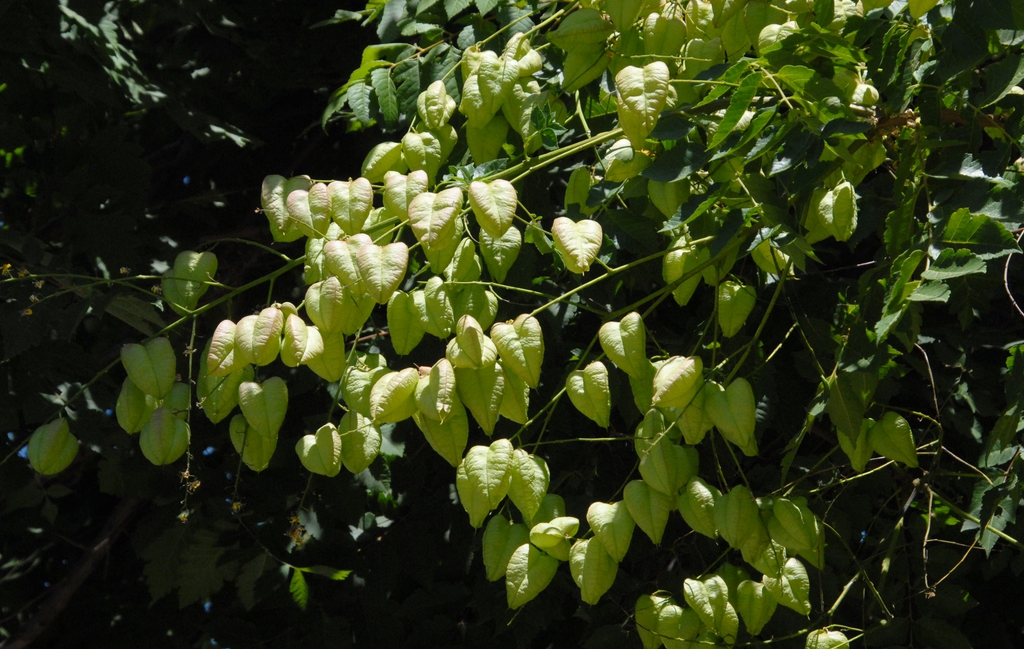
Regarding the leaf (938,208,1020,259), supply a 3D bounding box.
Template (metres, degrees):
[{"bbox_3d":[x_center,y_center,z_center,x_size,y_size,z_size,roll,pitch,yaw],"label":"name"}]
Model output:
[{"bbox_3d":[0.339,-0.066,2.620,0.061,0.032,0.017,6,-5,0],"label":"leaf"}]

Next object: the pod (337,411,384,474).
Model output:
[{"bbox_3d":[-0.109,0.085,2.600,0.032,0.046,0.032,3,-5,0],"label":"pod"}]

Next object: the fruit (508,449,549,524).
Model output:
[{"bbox_3d":[0.011,0.117,2.600,0.032,0.052,0.031,0,-5,0],"label":"fruit"}]

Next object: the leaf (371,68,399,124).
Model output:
[{"bbox_3d":[-0.091,-0.163,2.580,0.019,0.039,0.009,-3,-7,0],"label":"leaf"}]

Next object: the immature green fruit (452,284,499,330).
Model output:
[{"bbox_3d":[-0.026,-0.008,2.530,0.032,0.041,0.032,3,-7,0],"label":"immature green fruit"}]

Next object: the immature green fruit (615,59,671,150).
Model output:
[{"bbox_3d":[0.092,-0.154,2.540,0.038,0.061,0.035,3,-5,0],"label":"immature green fruit"}]

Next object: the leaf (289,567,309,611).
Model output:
[{"bbox_3d":[-0.151,0.188,2.560,0.013,0.030,0.006,-7,-7,0],"label":"leaf"}]

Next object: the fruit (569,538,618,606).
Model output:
[{"bbox_3d":[0.059,0.177,2.600,0.034,0.049,0.032,2,-5,0],"label":"fruit"}]

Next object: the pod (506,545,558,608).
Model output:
[{"bbox_3d":[0.015,0.178,2.550,0.034,0.046,0.032,23,-5,0],"label":"pod"}]

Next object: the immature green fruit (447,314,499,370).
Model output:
[{"bbox_3d":[-0.028,0.013,2.570,0.035,0.045,0.034,-13,-29,0],"label":"immature green fruit"}]

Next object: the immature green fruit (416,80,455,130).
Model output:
[{"bbox_3d":[-0.055,-0.159,2.620,0.029,0.038,0.030,3,-5,0],"label":"immature green fruit"}]

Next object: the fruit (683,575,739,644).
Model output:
[{"bbox_3d":[0.141,0.202,2.560,0.035,0.047,0.033,-11,-5,0],"label":"fruit"}]

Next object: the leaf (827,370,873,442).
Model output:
[{"bbox_3d":[0.238,0.058,2.570,0.026,0.051,0.011,-16,-5,0],"label":"leaf"}]

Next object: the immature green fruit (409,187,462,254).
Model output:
[{"bbox_3d":[-0.054,-0.073,2.550,0.036,0.046,0.032,11,-5,0],"label":"immature green fruit"}]

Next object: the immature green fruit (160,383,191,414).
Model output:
[{"bbox_3d":[-0.241,0.060,2.540,0.031,0.039,0.029,3,-7,0],"label":"immature green fruit"}]

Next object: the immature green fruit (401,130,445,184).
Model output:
[{"bbox_3d":[-0.065,-0.120,2.630,0.031,0.043,0.030,-6,-9,0],"label":"immature green fruit"}]

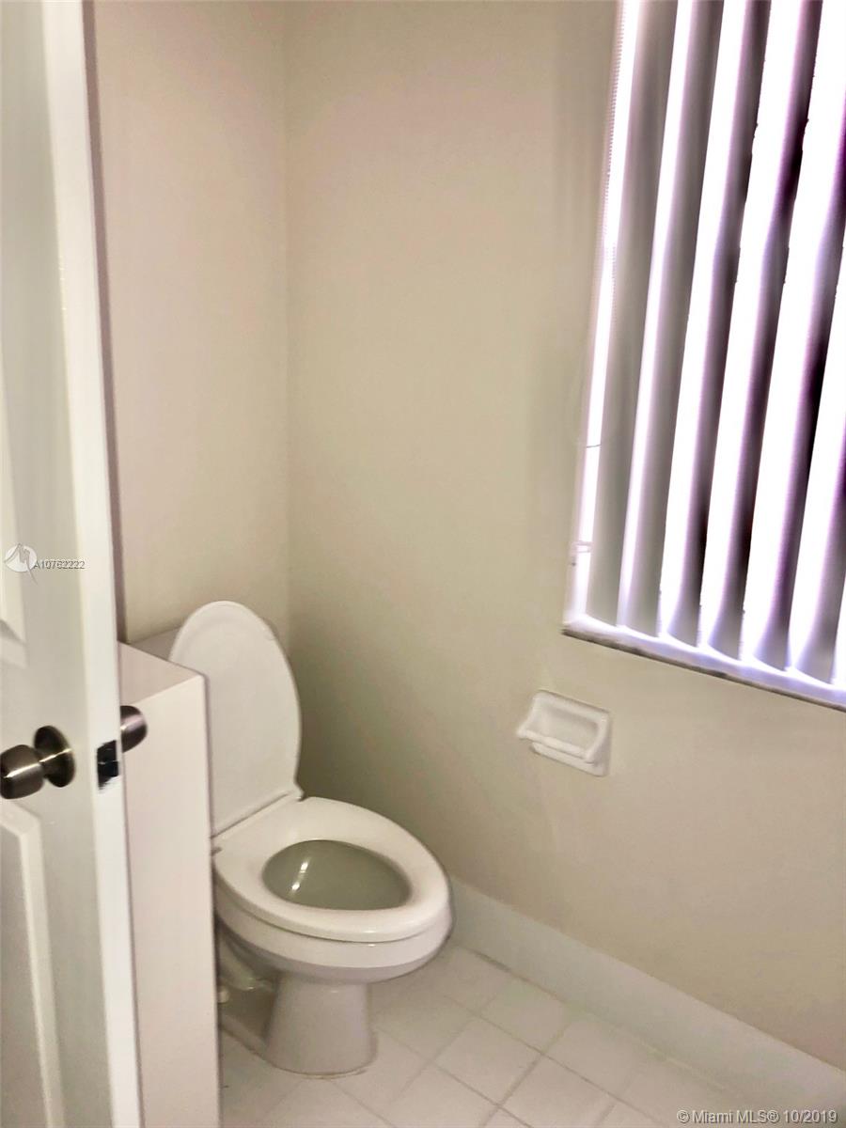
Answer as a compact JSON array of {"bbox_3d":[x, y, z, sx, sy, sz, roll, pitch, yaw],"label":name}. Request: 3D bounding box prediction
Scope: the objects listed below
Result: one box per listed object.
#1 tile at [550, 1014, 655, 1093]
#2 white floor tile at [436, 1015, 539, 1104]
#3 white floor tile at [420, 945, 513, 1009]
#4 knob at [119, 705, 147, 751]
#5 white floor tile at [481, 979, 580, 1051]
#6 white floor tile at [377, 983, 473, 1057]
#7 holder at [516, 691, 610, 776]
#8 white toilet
[{"bbox_3d":[0.343,0.963,1.795,0.153,0.010,0.145,14,19,36],"label":"tile"},{"bbox_3d":[0.123,0.962,1.771,0.153,0.010,0.153,14,19,36],"label":"white floor tile"},{"bbox_3d":[0.095,0.904,1.982,0.153,0.010,0.145,14,19,36],"label":"white floor tile"},{"bbox_3d":[-0.354,0.193,1.043,0.058,0.058,0.062,12,18,32],"label":"knob"},{"bbox_3d":[0.219,0.933,1.889,0.153,0.010,0.145,14,19,36],"label":"white floor tile"},{"bbox_3d":[-0.001,0.932,1.865,0.153,0.010,0.153,14,19,36],"label":"white floor tile"},{"bbox_3d":[0.268,0.341,1.765,0.168,0.134,0.087,14,19,36],"label":"holder"},{"bbox_3d":[-0.275,0.507,1.785,0.769,0.833,0.450,14,19,36],"label":"white toilet"}]

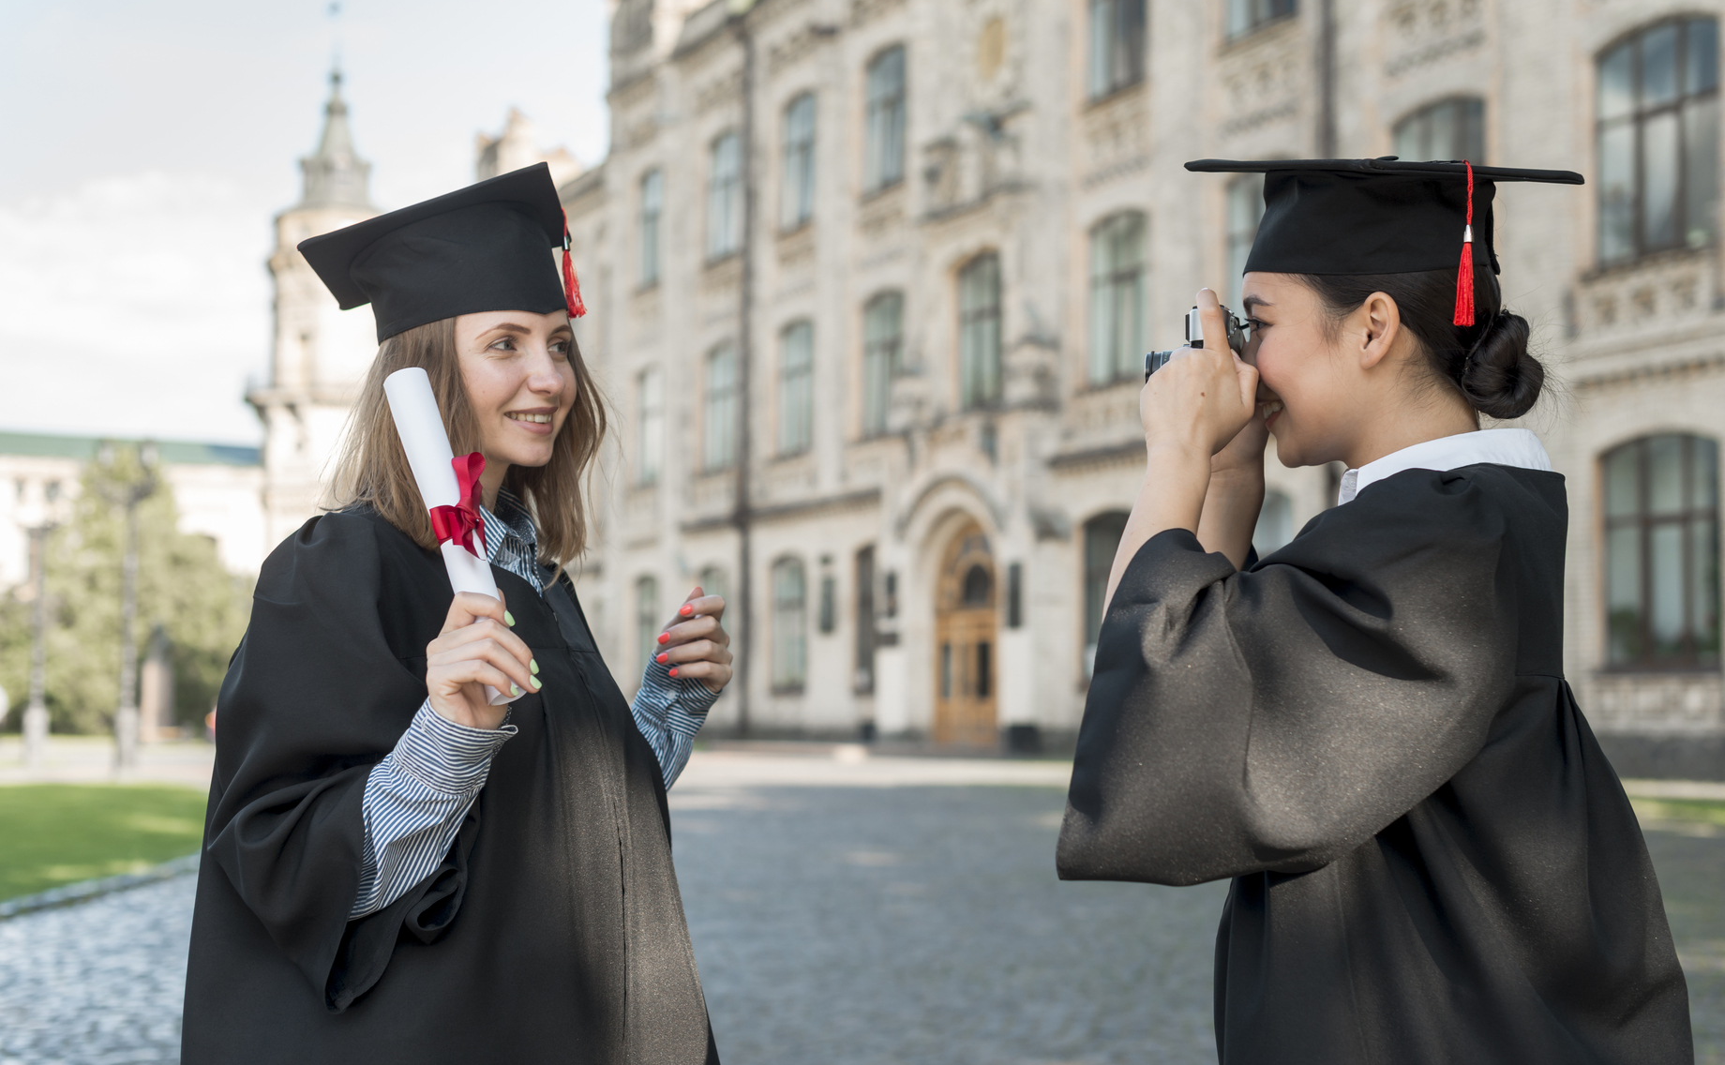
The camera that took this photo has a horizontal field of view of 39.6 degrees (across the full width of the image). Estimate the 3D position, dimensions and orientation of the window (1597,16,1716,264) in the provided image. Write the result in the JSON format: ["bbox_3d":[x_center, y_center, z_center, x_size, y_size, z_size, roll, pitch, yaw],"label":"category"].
[{"bbox_3d":[9.872,-4.927,29.683,0.300,2.931,2.106,3,-5,-27],"label":"window"}]

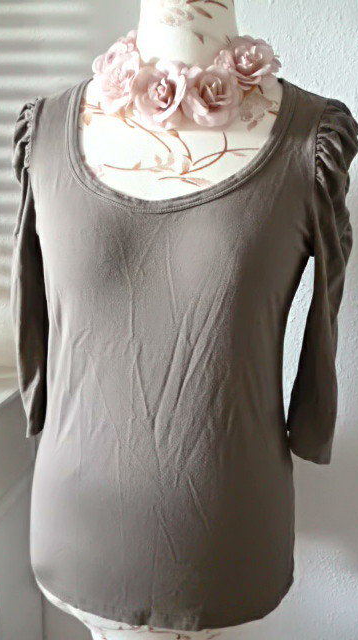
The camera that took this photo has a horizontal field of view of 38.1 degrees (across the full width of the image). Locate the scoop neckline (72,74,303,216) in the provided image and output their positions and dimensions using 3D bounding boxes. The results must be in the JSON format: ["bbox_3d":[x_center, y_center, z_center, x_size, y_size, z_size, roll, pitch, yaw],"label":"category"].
[{"bbox_3d":[0.000,-0.205,0.605,0.265,0.172,0.120,2,9,8],"label":"scoop neckline"}]

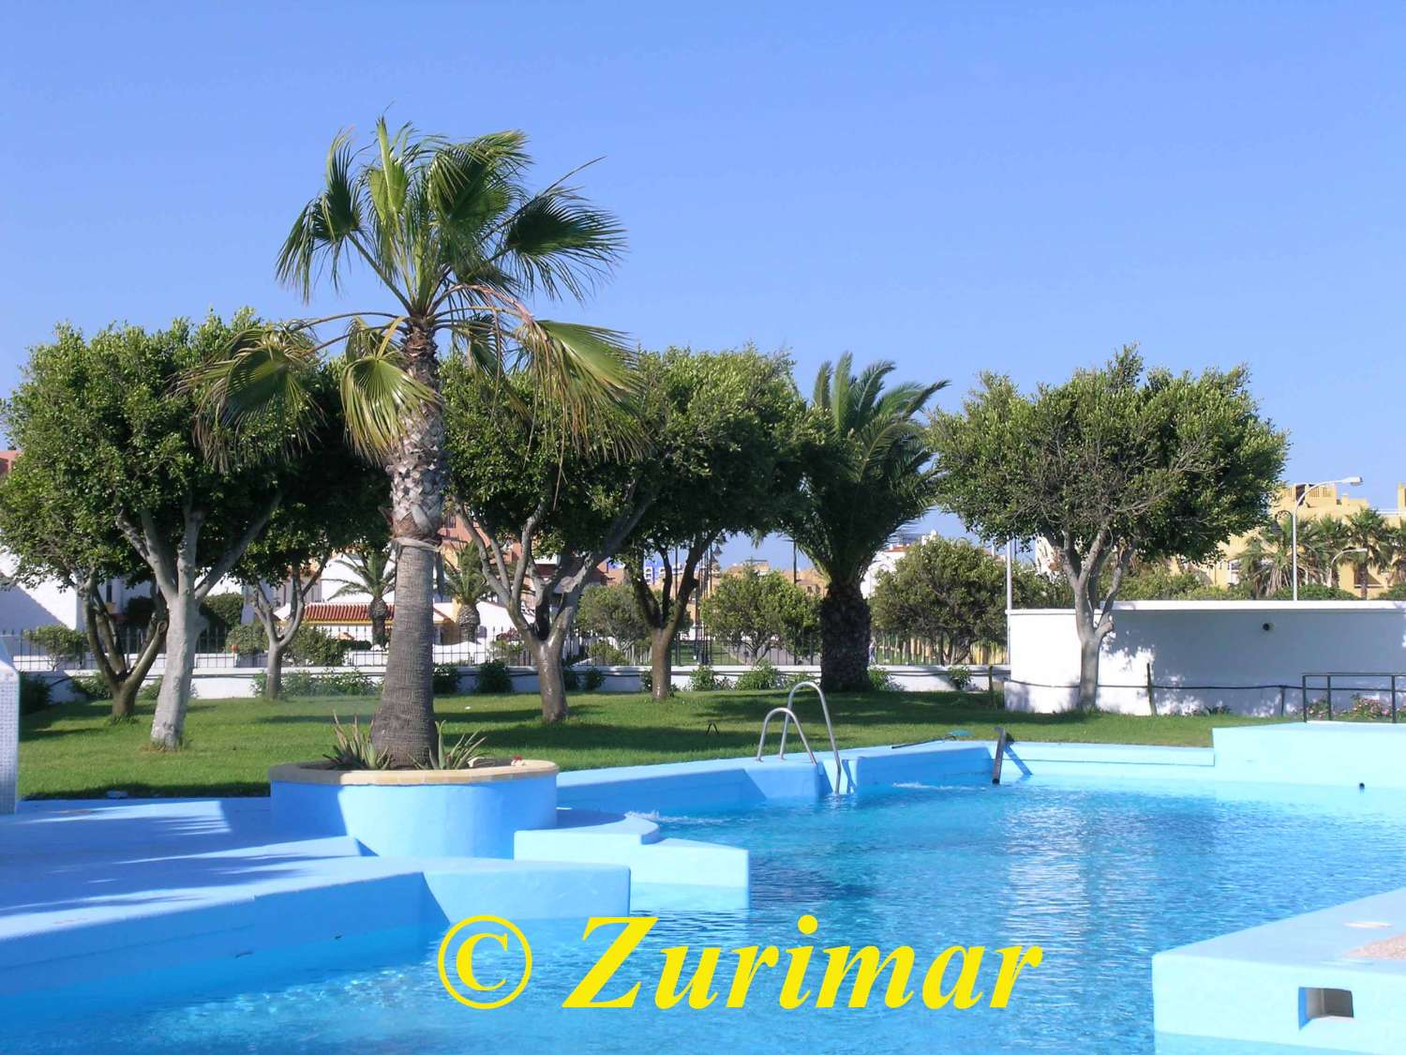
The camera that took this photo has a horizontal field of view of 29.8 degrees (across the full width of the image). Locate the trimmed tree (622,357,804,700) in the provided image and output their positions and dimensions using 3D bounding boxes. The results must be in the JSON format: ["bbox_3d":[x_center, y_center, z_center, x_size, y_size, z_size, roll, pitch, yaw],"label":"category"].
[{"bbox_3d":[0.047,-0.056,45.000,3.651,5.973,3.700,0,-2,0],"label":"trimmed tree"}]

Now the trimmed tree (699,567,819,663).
[{"bbox_3d":[1.528,2.486,72.000,3.265,2.786,3.100,0,-2,0],"label":"trimmed tree"}]

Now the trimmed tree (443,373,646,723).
[{"bbox_3d":[-2.180,0.194,37.300,3.073,5.090,3.200,0,-2,0],"label":"trimmed tree"}]

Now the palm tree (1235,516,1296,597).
[{"bbox_3d":[19.490,1.872,90.000,2.696,4.681,2.700,0,-2,0],"label":"palm tree"}]

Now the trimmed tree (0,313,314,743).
[{"bbox_3d":[-6.378,0.039,31.000,3.663,5.043,3.500,0,-2,0],"label":"trimmed tree"}]

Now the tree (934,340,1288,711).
[{"bbox_3d":[6.363,0.009,41.500,5.491,5.698,5.000,0,-2,0],"label":"tree"}]

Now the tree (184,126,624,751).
[{"bbox_3d":[-2.066,-0.604,18.600,3.072,4.574,2.900,0,-2,0],"label":"tree"}]

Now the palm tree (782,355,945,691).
[{"bbox_3d":[2.746,-0.080,48.000,3.395,6.131,3.400,0,-2,0],"label":"palm tree"}]

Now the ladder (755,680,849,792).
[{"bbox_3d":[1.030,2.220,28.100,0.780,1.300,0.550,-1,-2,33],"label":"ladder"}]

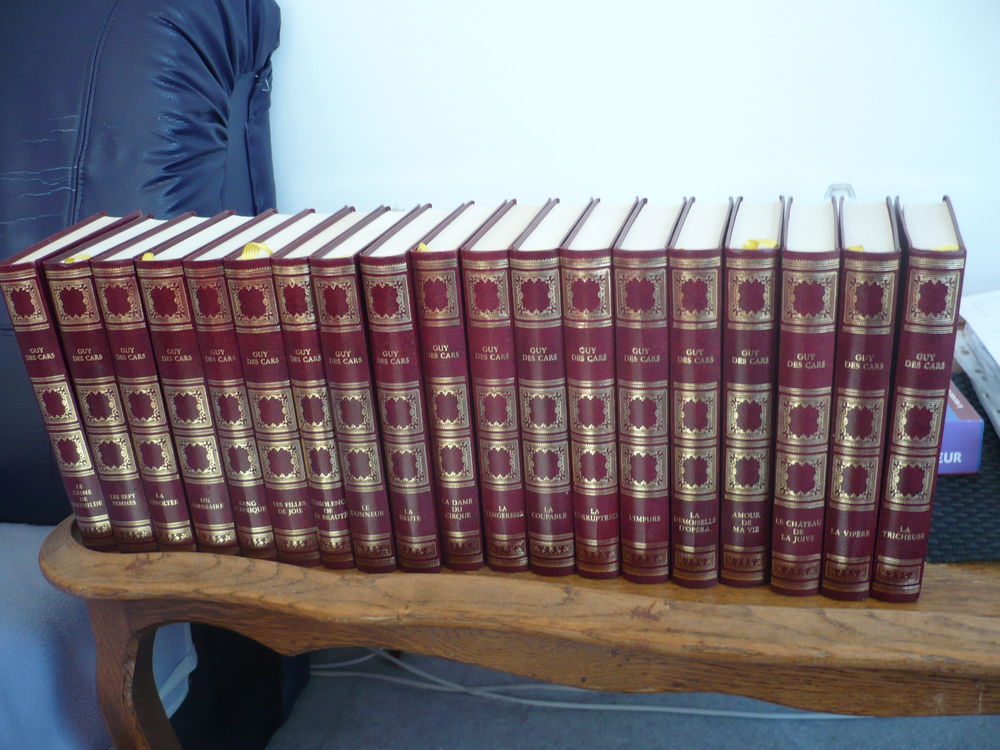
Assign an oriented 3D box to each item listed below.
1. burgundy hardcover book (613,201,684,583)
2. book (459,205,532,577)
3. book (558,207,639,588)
[{"bbox_3d":[0.096,0.005,0.626,0.028,0.202,0.136,2,22,15],"label":"burgundy hardcover book"},{"bbox_3d":[0.013,0.003,0.647,0.026,0.202,0.136,2,22,14],"label":"book"},{"bbox_3d":[0.069,0.004,0.645,0.028,0.206,0.139,1,21,14],"label":"book"}]

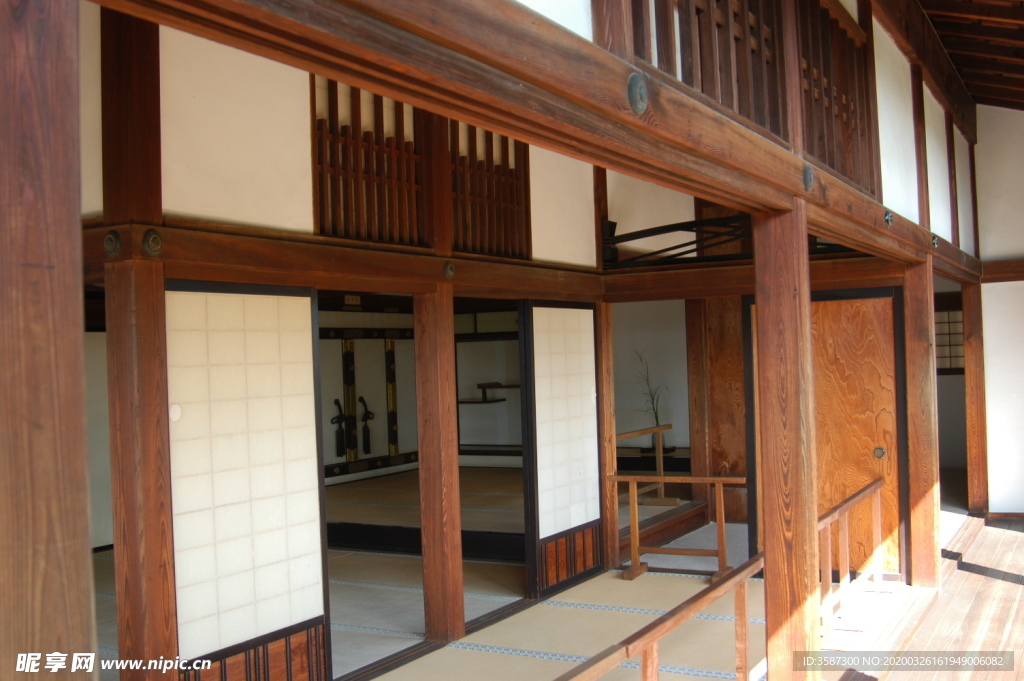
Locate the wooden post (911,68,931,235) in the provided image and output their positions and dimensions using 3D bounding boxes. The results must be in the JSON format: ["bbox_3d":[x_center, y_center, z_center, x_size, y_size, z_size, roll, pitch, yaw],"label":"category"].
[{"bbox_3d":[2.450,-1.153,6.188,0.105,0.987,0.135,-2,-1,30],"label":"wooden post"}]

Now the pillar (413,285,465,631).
[{"bbox_3d":[-0.390,0.636,5.397,0.165,1.860,0.142,-2,-1,30],"label":"pillar"}]

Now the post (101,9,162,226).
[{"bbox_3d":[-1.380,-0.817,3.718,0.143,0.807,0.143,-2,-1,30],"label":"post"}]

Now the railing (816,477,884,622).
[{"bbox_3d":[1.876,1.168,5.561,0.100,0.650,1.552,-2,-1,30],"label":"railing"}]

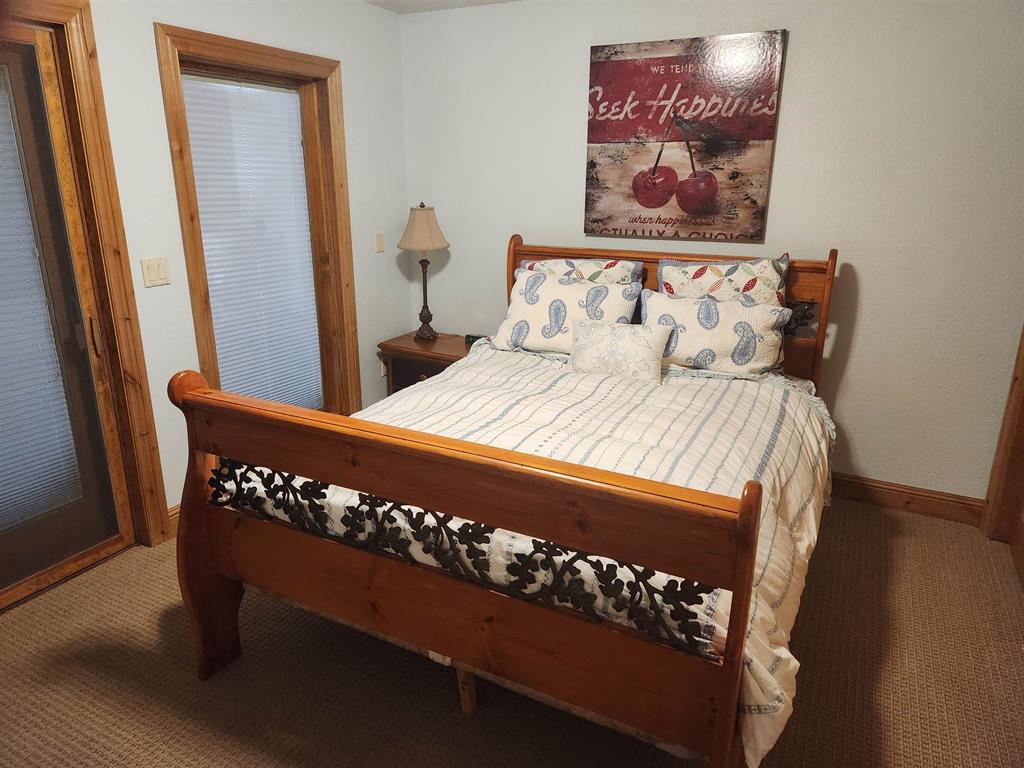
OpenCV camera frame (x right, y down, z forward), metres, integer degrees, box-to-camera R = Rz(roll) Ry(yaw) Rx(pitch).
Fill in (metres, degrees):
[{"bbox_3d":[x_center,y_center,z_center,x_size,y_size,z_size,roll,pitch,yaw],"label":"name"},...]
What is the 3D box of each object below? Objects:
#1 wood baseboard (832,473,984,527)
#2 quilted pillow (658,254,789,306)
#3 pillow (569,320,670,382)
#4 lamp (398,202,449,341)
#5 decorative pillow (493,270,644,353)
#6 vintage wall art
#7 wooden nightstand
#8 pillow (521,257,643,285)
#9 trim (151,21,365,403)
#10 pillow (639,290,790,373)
[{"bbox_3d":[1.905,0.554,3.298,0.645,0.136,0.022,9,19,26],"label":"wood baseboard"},{"bbox_3d":[0.954,-0.332,3.232,0.620,0.470,0.150,9,7,26],"label":"quilted pillow"},{"bbox_3d":[0.485,-0.173,3.124,0.440,0.255,0.115,9,-6,26],"label":"pillow"},{"bbox_3d":[-0.529,-0.671,4.087,0.375,0.810,0.375,0,17,0],"label":"lamp"},{"bbox_3d":[0.276,-0.365,3.458,0.670,0.430,0.165,9,-1,26],"label":"decorative pillow"},{"bbox_3d":[0.816,-1.200,3.375,0.920,0.920,0.030,9,19,26],"label":"vintage wall art"},{"bbox_3d":[-0.434,0.044,4.140,0.600,0.600,0.430,9,19,26],"label":"wooden nightstand"},{"bbox_3d":[0.339,-0.419,3.543,0.660,0.460,0.150,9,7,26],"label":"pillow"},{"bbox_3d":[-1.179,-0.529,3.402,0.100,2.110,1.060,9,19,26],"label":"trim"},{"bbox_3d":[0.922,-0.250,3.149,0.660,0.400,0.165,9,-5,26],"label":"pillow"}]

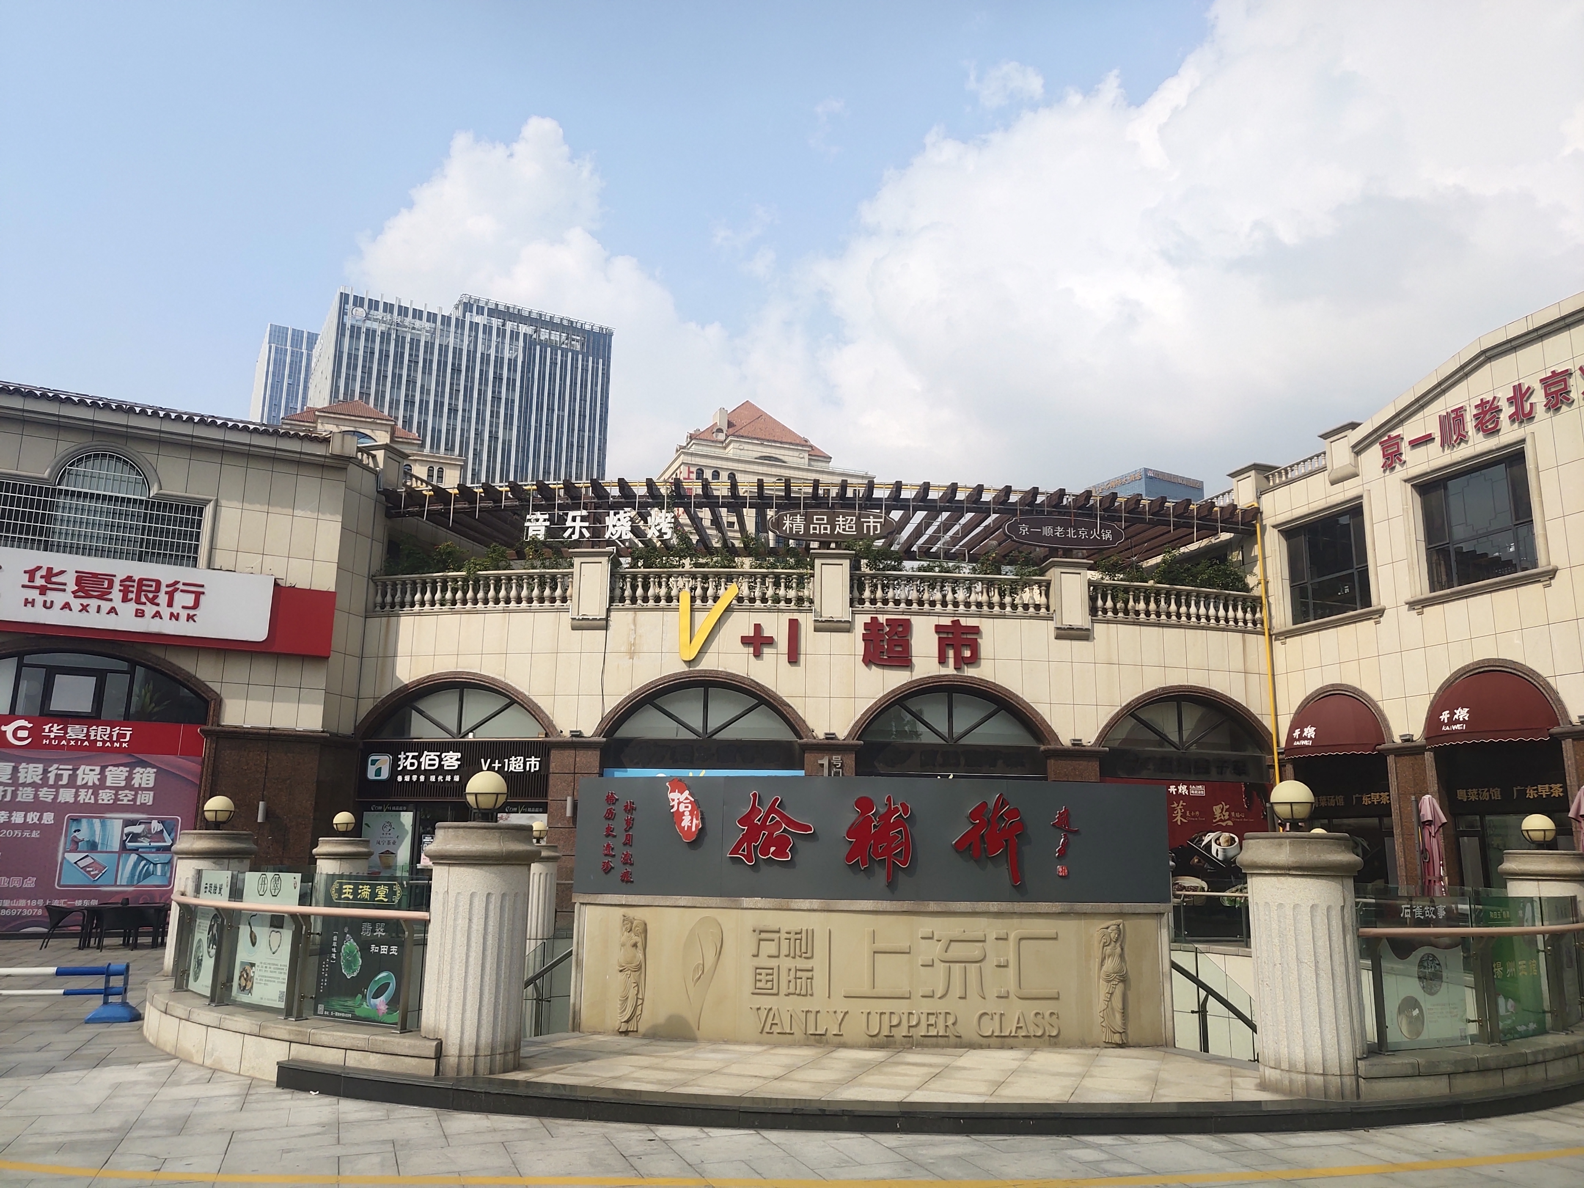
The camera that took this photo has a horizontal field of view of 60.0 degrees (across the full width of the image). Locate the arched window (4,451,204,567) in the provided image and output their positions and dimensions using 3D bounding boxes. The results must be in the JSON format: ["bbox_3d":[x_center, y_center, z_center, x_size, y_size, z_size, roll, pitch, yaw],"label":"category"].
[{"bbox_3d":[-13.058,-1.597,26.146,3.475,2.218,0.250,8,-14,-29],"label":"arched window"}]

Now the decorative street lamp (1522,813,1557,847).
[{"bbox_3d":[7.677,2.440,14.100,0.297,0.361,0.297,1,-12,0],"label":"decorative street lamp"}]

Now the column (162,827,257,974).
[{"bbox_3d":[-5.214,2.938,12.245,0.770,1.580,0.770,5,-12,-22],"label":"column"}]

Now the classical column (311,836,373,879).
[{"bbox_3d":[-5.745,3.906,17.345,0.770,1.580,0.770,4,-12,-17],"label":"classical column"}]

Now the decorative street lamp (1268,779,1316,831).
[{"bbox_3d":[3.527,1.502,9.688,0.300,0.368,0.300,1,-12,0],"label":"decorative street lamp"}]

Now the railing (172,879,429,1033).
[{"bbox_3d":[-4.008,2.727,10.484,4.128,1.050,0.380,-10,-16,43],"label":"railing"}]

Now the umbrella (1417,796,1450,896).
[{"bbox_3d":[8.382,3.833,17.761,0.400,2.450,0.400,-4,-12,24],"label":"umbrella"}]

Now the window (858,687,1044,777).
[{"bbox_3d":[3.035,2.634,26.200,3.650,1.750,0.300,2,-11,-6],"label":"window"}]

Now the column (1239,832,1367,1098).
[{"bbox_3d":[3.547,2.532,9.447,0.825,1.710,0.825,1,-12,0],"label":"column"}]

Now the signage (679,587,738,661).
[{"bbox_3d":[-1.593,0.547,25.800,1.120,1.450,0.200,1,-11,-1],"label":"signage"}]

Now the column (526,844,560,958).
[{"bbox_3d":[-4.495,5.267,24.026,0.825,1.711,0.825,1,-12,0],"label":"column"}]

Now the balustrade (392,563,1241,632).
[{"bbox_3d":[0.627,0.076,29.152,19.268,0.915,1.457,1,-12,-1],"label":"balustrade"}]

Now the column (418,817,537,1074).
[{"bbox_3d":[-2.249,2.508,9.804,0.825,1.692,0.825,1,-12,0],"label":"column"}]

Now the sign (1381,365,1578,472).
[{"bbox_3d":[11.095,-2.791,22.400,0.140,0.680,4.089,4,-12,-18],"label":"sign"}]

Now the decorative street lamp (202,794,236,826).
[{"bbox_3d":[-5.176,1.967,12.400,0.285,0.310,0.285,5,-12,-22],"label":"decorative street lamp"}]

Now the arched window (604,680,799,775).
[{"bbox_3d":[-1.688,2.543,26.000,3.750,1.750,0.300,1,-11,1],"label":"arched window"}]

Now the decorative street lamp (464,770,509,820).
[{"bbox_3d":[-2.229,1.481,10.032,0.311,0.368,0.311,1,-12,0],"label":"decorative street lamp"}]

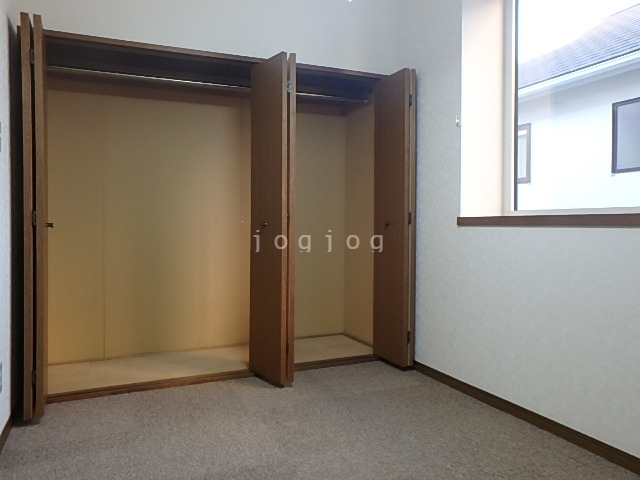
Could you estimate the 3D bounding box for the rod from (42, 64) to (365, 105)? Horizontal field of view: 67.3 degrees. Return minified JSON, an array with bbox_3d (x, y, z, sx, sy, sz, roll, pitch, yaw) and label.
[{"bbox_3d":[-0.624,-1.000,3.110,2.077,0.032,0.032,-1,1,-23],"label":"rod"}]

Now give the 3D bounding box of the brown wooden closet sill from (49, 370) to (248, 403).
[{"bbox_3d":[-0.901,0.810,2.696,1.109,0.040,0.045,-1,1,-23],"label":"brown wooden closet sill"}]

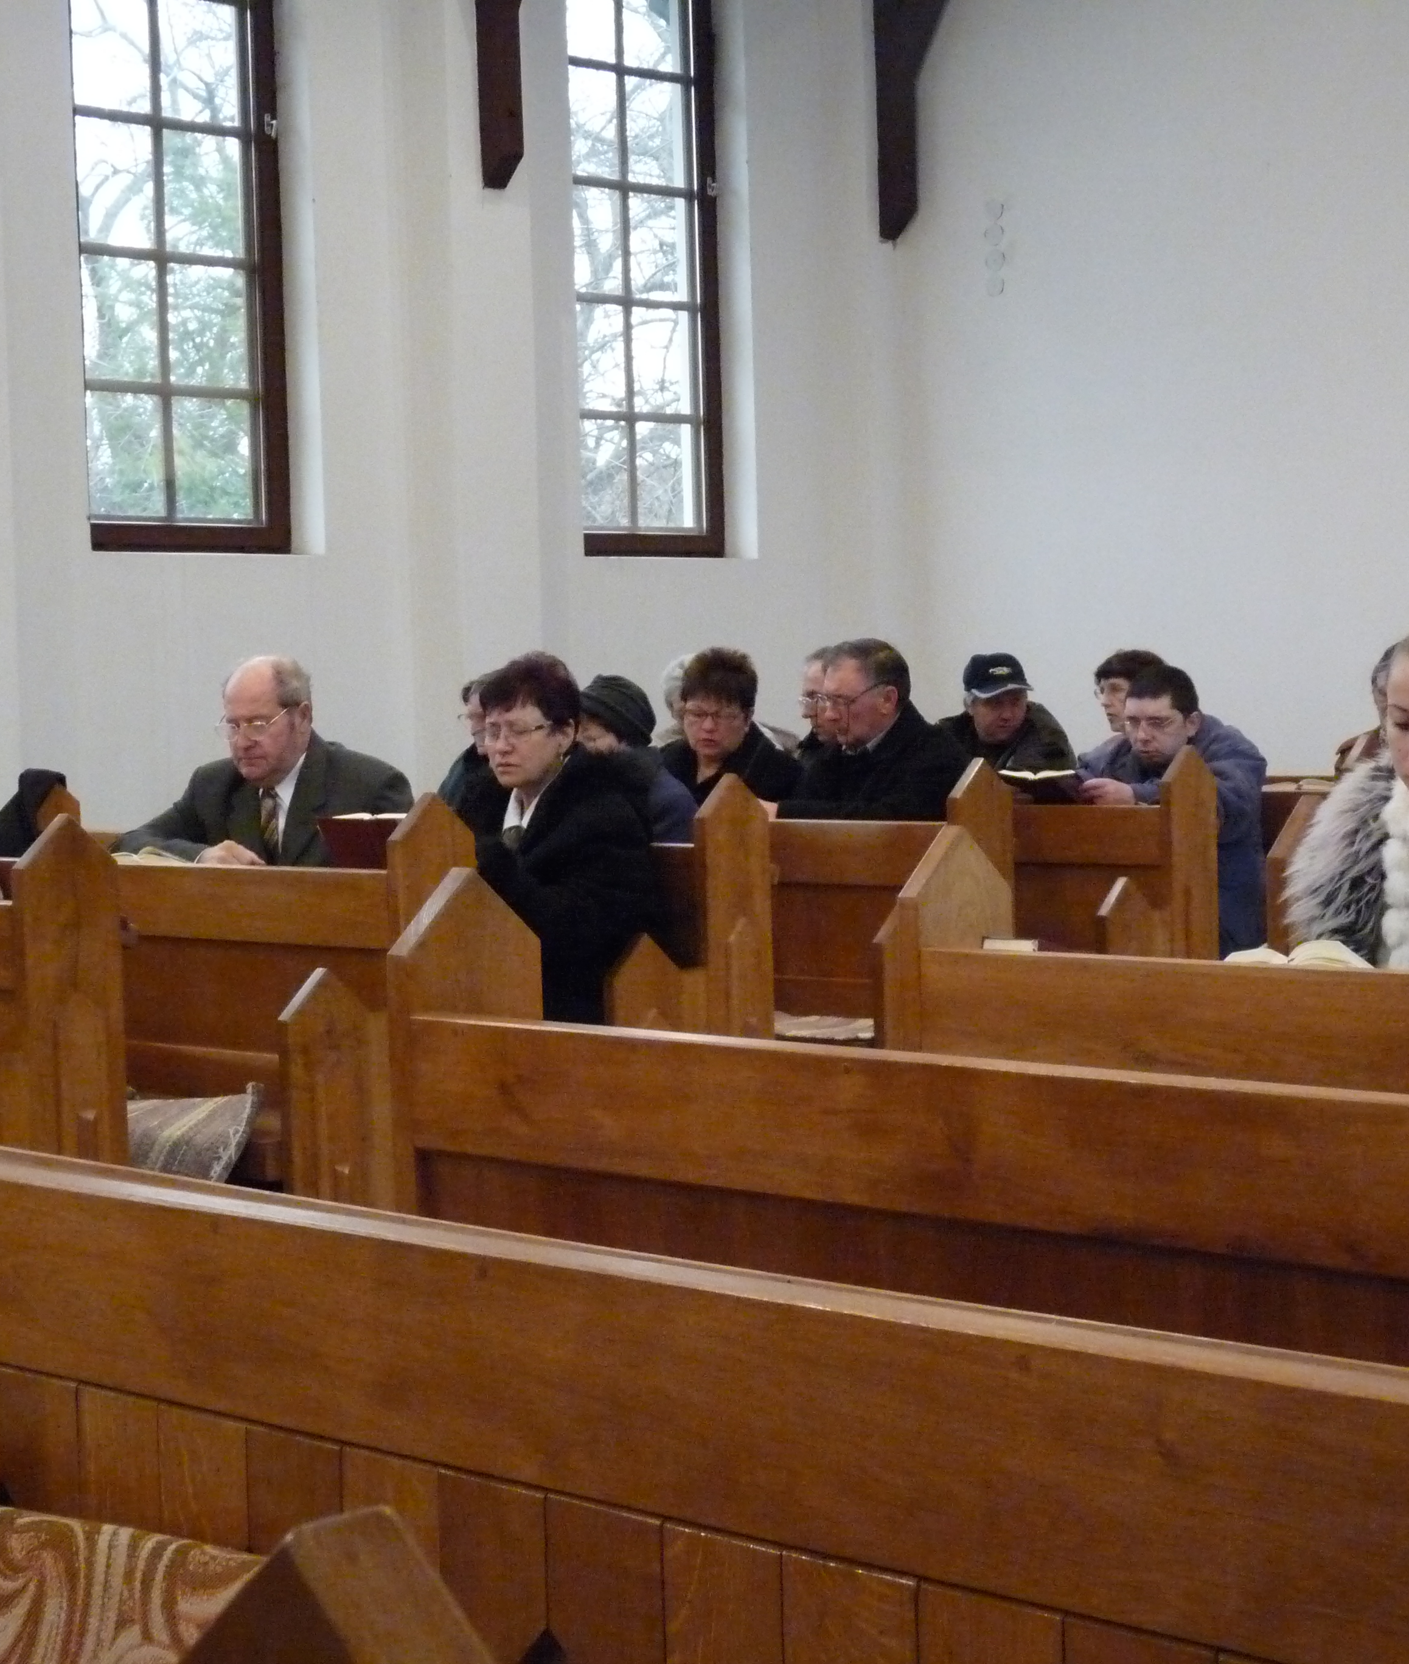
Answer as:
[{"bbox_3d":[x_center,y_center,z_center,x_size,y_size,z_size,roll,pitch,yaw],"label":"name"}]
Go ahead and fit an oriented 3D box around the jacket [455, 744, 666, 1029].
[{"bbox_3d":[-0.286,0.168,5.923,0.520,0.670,0.480,1,4,43],"label":"jacket"}]

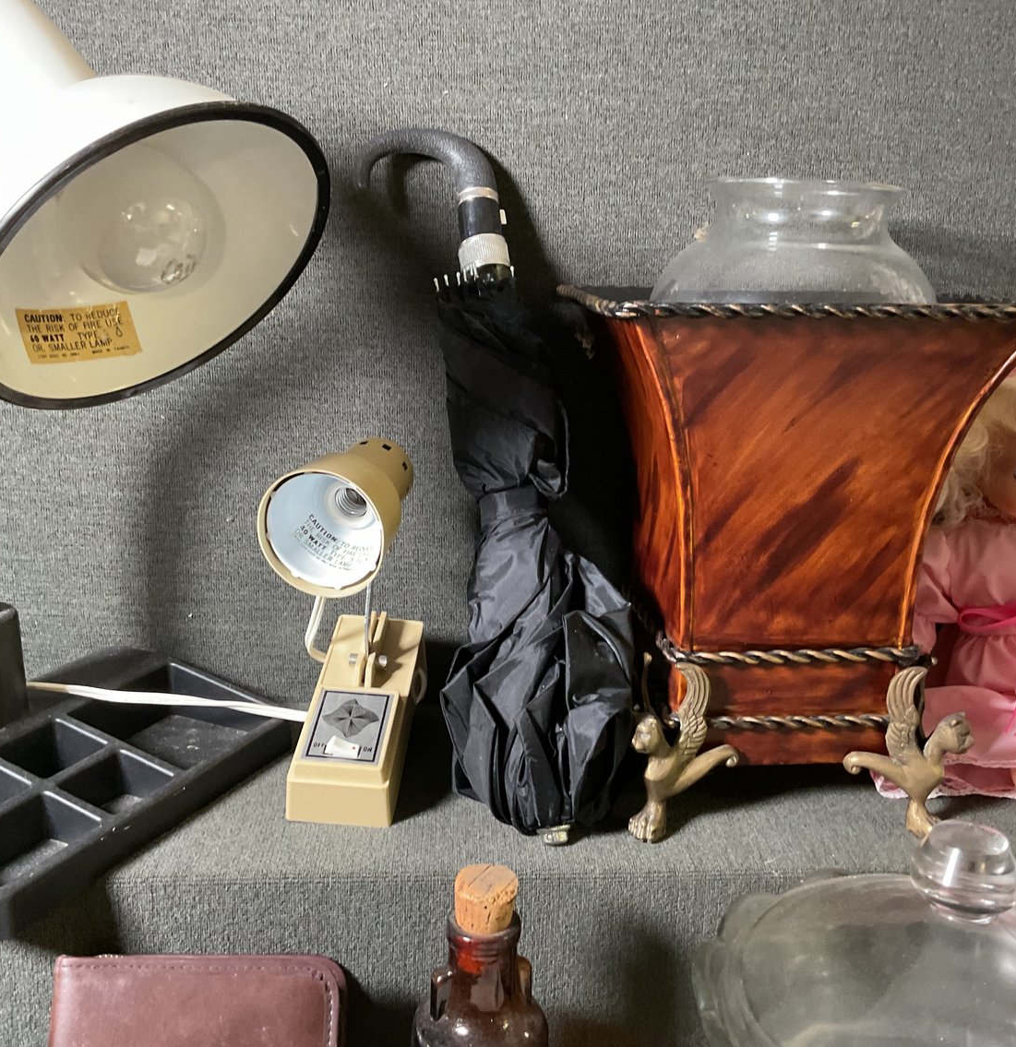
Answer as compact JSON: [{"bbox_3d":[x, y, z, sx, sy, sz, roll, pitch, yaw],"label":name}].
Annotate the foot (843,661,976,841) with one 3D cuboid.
[{"bbox_3d":[0.205,0.116,0.596,0.064,0.085,0.052,15,20,41],"label":"foot"}]

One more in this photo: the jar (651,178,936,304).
[{"bbox_3d":[0.139,-0.094,0.596,0.152,0.152,0.152,4,15,-1],"label":"jar"}]

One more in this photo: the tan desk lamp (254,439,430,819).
[{"bbox_3d":[-0.090,0.050,0.645,0.080,0.177,0.143,2,15,4],"label":"tan desk lamp"}]

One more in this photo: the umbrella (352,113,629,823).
[{"bbox_3d":[-0.005,-0.025,0.611,0.118,0.377,0.085,-6,-8,-3],"label":"umbrella"}]

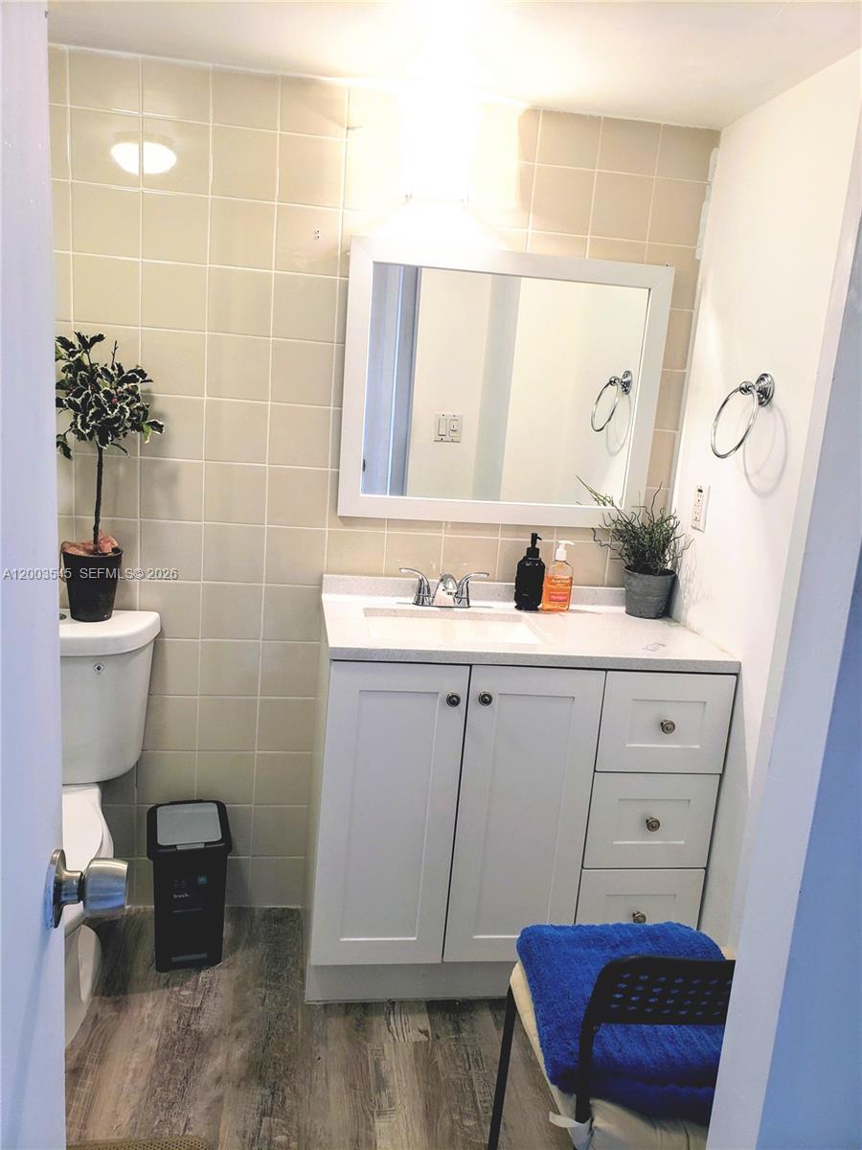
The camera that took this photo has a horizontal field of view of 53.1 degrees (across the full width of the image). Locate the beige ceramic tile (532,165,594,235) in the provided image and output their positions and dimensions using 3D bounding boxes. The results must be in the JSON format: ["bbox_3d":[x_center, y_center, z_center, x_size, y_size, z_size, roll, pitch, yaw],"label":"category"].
[{"bbox_3d":[0.326,-0.922,2.134,0.151,0.152,0.010,2,12,-9],"label":"beige ceramic tile"}]

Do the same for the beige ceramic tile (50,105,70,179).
[{"bbox_3d":[-0.887,-0.971,1.933,0.152,0.152,0.010,2,12,-9],"label":"beige ceramic tile"}]

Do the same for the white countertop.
[{"bbox_3d":[0.203,0.108,2.074,0.913,0.078,0.474,2,12,-9],"label":"white countertop"}]

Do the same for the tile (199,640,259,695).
[{"bbox_3d":[-0.522,0.245,2.246,0.150,0.150,0.009,2,12,-9],"label":"tile"}]

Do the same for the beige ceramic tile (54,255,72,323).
[{"bbox_3d":[-0.913,-0.674,2.006,0.151,0.152,0.010,2,12,-9],"label":"beige ceramic tile"}]

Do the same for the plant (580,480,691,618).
[{"bbox_3d":[0.526,-0.066,2.234,0.273,0.345,0.201,2,12,-9],"label":"plant"}]

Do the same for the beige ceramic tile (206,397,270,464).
[{"bbox_3d":[-0.481,-0.353,2.140,0.152,0.152,0.010,3,12,-9],"label":"beige ceramic tile"}]

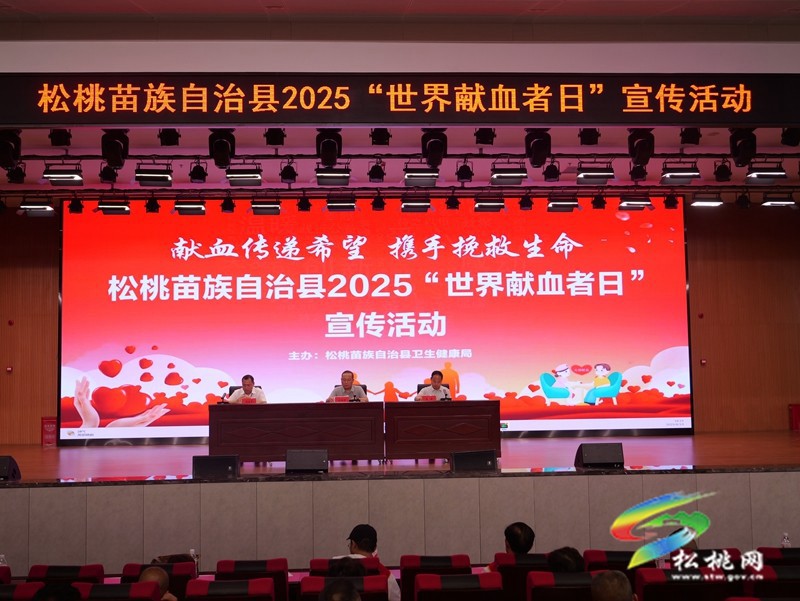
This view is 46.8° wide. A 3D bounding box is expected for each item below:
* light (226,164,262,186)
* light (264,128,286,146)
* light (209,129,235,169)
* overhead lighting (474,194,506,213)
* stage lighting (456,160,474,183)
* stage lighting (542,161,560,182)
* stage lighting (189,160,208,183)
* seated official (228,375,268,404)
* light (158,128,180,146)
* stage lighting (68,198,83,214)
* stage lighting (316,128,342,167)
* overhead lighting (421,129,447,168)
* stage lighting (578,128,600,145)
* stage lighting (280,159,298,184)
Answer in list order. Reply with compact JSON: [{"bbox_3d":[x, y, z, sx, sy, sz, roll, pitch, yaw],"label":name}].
[{"bbox_3d":[-1.953,-1.570,11.620,0.430,0.250,0.280,-1,-3,-3],"label":"light"},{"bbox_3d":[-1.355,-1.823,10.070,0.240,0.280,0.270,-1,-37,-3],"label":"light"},{"bbox_3d":[-2.053,-1.777,10.641,0.300,0.500,0.270,-1,-4,-3],"label":"light"},{"bbox_3d":[1.352,-1.481,13.976,0.430,0.250,0.280,-1,-3,-3],"label":"overhead lighting"},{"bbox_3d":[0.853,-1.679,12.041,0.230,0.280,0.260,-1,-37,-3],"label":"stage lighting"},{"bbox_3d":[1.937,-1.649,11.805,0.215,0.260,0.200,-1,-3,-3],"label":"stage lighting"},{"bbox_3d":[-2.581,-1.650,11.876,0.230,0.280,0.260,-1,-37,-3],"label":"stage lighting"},{"bbox_3d":[-1.949,1.505,11.833,0.520,1.110,0.720,-1,-3,-3],"label":"seated official"},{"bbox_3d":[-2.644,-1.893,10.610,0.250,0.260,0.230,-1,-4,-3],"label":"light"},{"bbox_3d":[-5.201,-1.514,14.824,0.220,0.240,0.200,-1,-4,-3],"label":"stage lighting"},{"bbox_3d":[-0.746,-1.651,9.787,0.270,0.480,0.260,-1,-3,-3],"label":"stage lighting"},{"bbox_3d":[0.373,-1.727,10.145,0.300,0.540,0.300,-1,-4,-3],"label":"overhead lighting"},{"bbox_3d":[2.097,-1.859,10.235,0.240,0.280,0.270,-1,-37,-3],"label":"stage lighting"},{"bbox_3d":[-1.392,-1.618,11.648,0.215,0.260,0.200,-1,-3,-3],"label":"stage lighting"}]

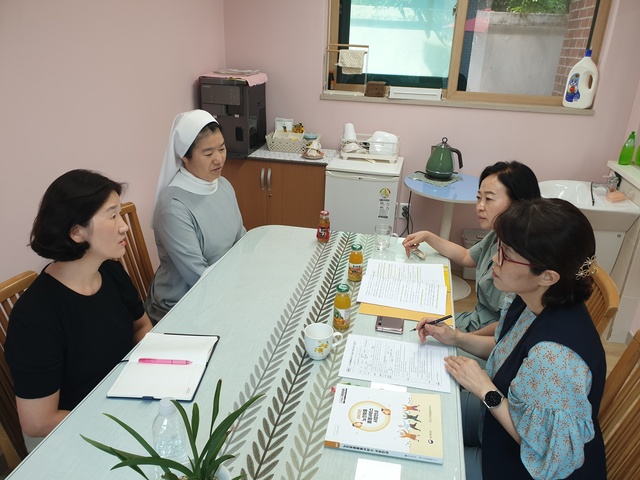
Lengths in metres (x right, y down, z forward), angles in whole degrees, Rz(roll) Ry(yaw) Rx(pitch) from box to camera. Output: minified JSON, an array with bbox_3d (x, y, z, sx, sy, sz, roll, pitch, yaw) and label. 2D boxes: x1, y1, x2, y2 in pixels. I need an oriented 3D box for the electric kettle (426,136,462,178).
[{"bbox_3d":[0.815,-0.521,3.137,0.230,0.265,0.180,5,23,8],"label":"electric kettle"}]

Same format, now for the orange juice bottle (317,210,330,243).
[{"bbox_3d":[0.019,-0.058,2.112,0.055,0.136,0.055,2,23,0],"label":"orange juice bottle"}]

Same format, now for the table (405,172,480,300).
[{"bbox_3d":[0.838,-0.011,3.198,0.610,0.715,0.610,7,23,11],"label":"table"}]

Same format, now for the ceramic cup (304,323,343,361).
[{"bbox_3d":[0.009,0.290,1.363,0.106,0.079,0.081,-6,24,-18],"label":"ceramic cup"}]

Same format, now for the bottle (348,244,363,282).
[{"bbox_3d":[0.135,0.083,1.784,0.054,0.138,0.054,4,23,5],"label":"bottle"}]

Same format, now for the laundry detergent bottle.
[{"bbox_3d":[1.600,-0.972,2.944,0.170,0.325,0.100,9,24,16],"label":"laundry detergent bottle"}]

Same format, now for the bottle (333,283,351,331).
[{"bbox_3d":[0.071,0.209,1.482,0.054,0.138,0.054,3,23,3],"label":"bottle"}]

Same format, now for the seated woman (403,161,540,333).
[{"bbox_3d":[0.581,0.306,1.817,0.600,1.190,0.500,2,23,-1],"label":"seated woman"}]

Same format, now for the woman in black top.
[{"bbox_3d":[-0.595,0.435,1.377,0.620,1.220,0.500,8,24,13],"label":"woman in black top"}]

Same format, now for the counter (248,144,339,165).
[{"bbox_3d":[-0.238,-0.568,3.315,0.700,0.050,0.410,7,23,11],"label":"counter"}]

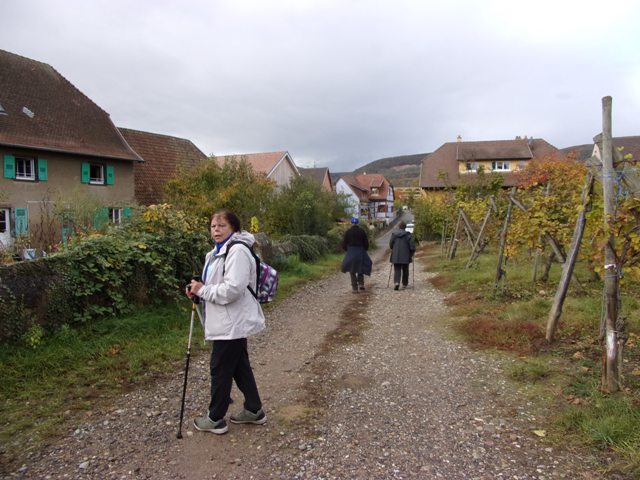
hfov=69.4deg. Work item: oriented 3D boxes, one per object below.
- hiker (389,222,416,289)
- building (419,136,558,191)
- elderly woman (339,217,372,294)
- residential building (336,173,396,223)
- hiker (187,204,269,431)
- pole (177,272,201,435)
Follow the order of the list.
[{"bbox_3d":[1.880,0.351,10.645,0.600,1.600,0.450,1,4,9],"label":"hiker"},{"bbox_3d":[19.800,-6.691,53.679,15.000,9.500,10.000,1,4,20],"label":"building"},{"bbox_3d":[0.810,0.364,10.295,0.660,1.680,0.420,0,4,7],"label":"elderly woman"},{"bbox_3d":[6.900,-6.280,69.740,7.200,6.800,6.200,-3,5,-37],"label":"residential building"},{"bbox_3d":[-0.685,0.592,3.385,0.580,1.620,0.500,0,4,-6],"label":"hiker"},{"bbox_3d":[-0.942,0.838,3.301,0.070,1.140,0.060,6,-1,-6],"label":"pole"}]

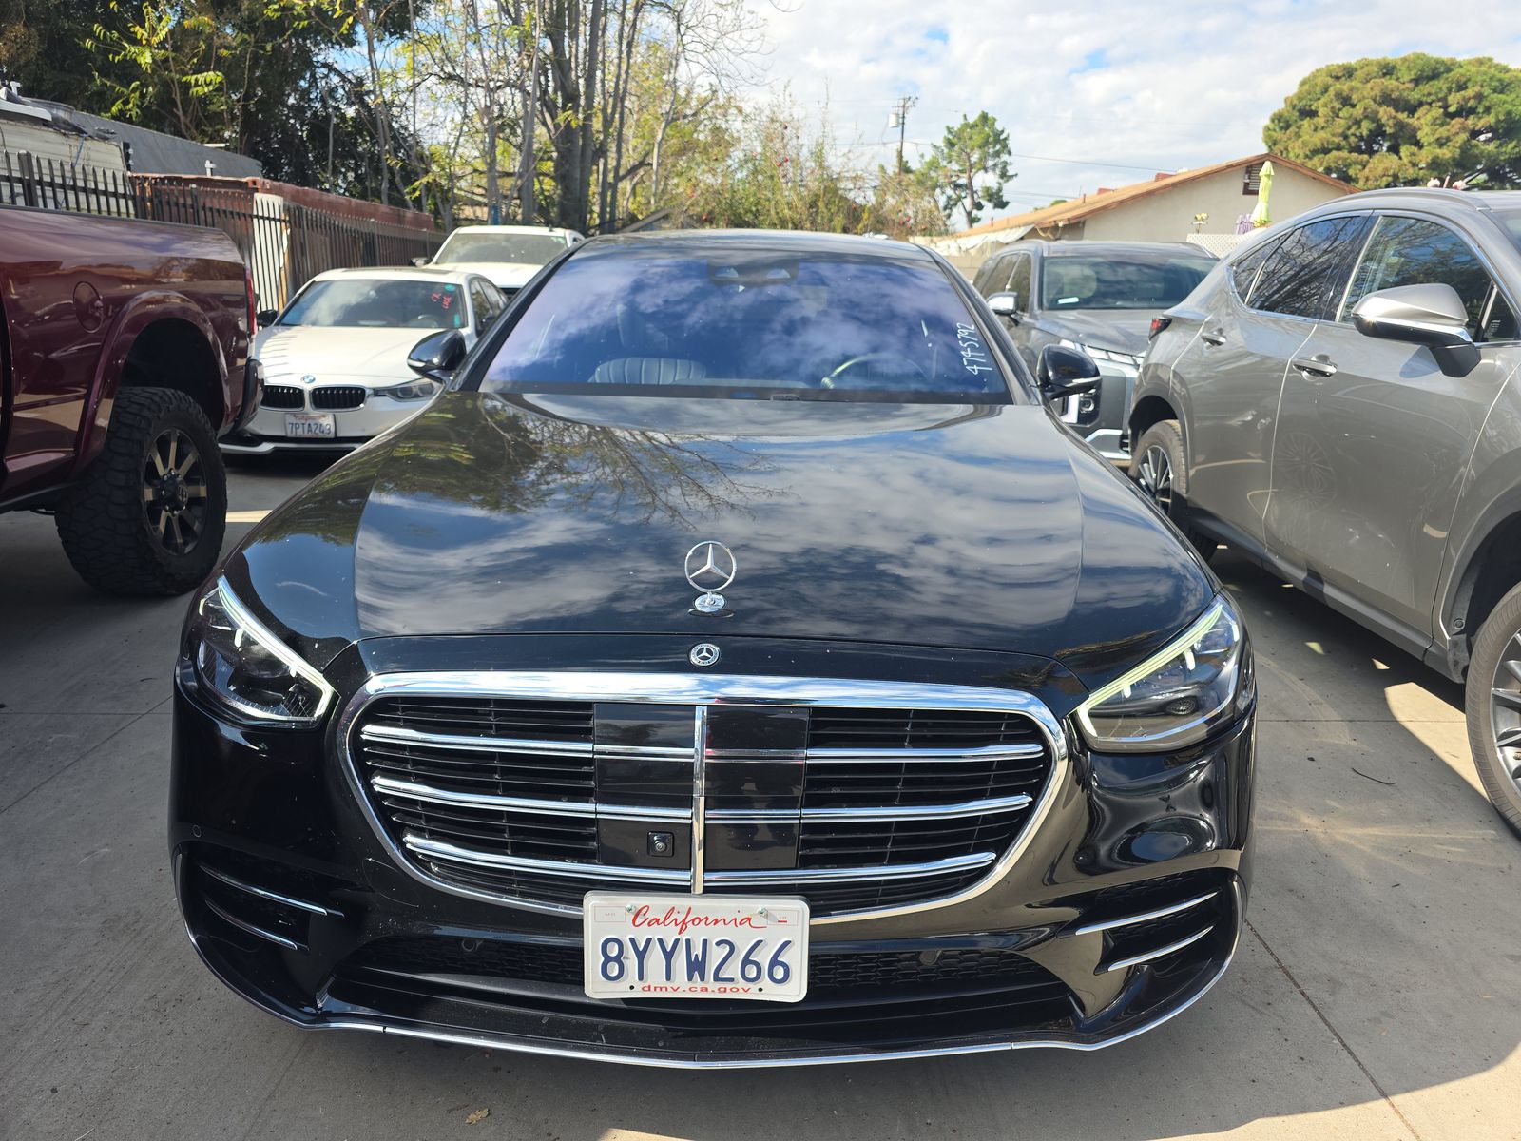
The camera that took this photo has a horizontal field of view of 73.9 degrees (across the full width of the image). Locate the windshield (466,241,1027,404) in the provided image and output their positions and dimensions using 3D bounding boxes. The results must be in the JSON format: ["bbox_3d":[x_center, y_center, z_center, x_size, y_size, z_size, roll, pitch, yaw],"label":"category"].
[{"bbox_3d":[-0.037,-0.754,3.030,1.500,0.190,1.000,1,43,1],"label":"windshield"}]

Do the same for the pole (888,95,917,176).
[{"bbox_3d":[7.602,-19.616,55.925,1.900,12.000,0.900,12,19,36],"label":"pole"}]

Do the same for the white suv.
[{"bbox_3d":[-3.329,-3.687,13.559,1.980,1.800,4.950,0,15,-3],"label":"white suv"}]

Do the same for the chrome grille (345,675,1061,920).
[{"bbox_3d":[-0.085,0.310,1.433,1.060,0.345,0.150,1,7,1],"label":"chrome grille"}]

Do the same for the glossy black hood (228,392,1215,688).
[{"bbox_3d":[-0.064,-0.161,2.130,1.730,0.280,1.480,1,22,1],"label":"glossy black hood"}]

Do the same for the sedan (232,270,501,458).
[{"bbox_3d":[-3.053,-1.821,8.728,1.820,1.430,4.633,0,15,-3],"label":"sedan"}]

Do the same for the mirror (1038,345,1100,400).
[{"bbox_3d":[0.926,-0.605,3.088,0.220,0.170,0.160,1,15,1],"label":"mirror"}]

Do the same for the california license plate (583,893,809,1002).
[{"bbox_3d":[-0.089,0.519,1.391,0.306,0.156,0.018,1,9,1],"label":"california license plate"}]

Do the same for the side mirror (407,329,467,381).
[{"bbox_3d":[-0.993,-0.656,3.116,0.220,0.170,0.160,1,15,1],"label":"side mirror"}]

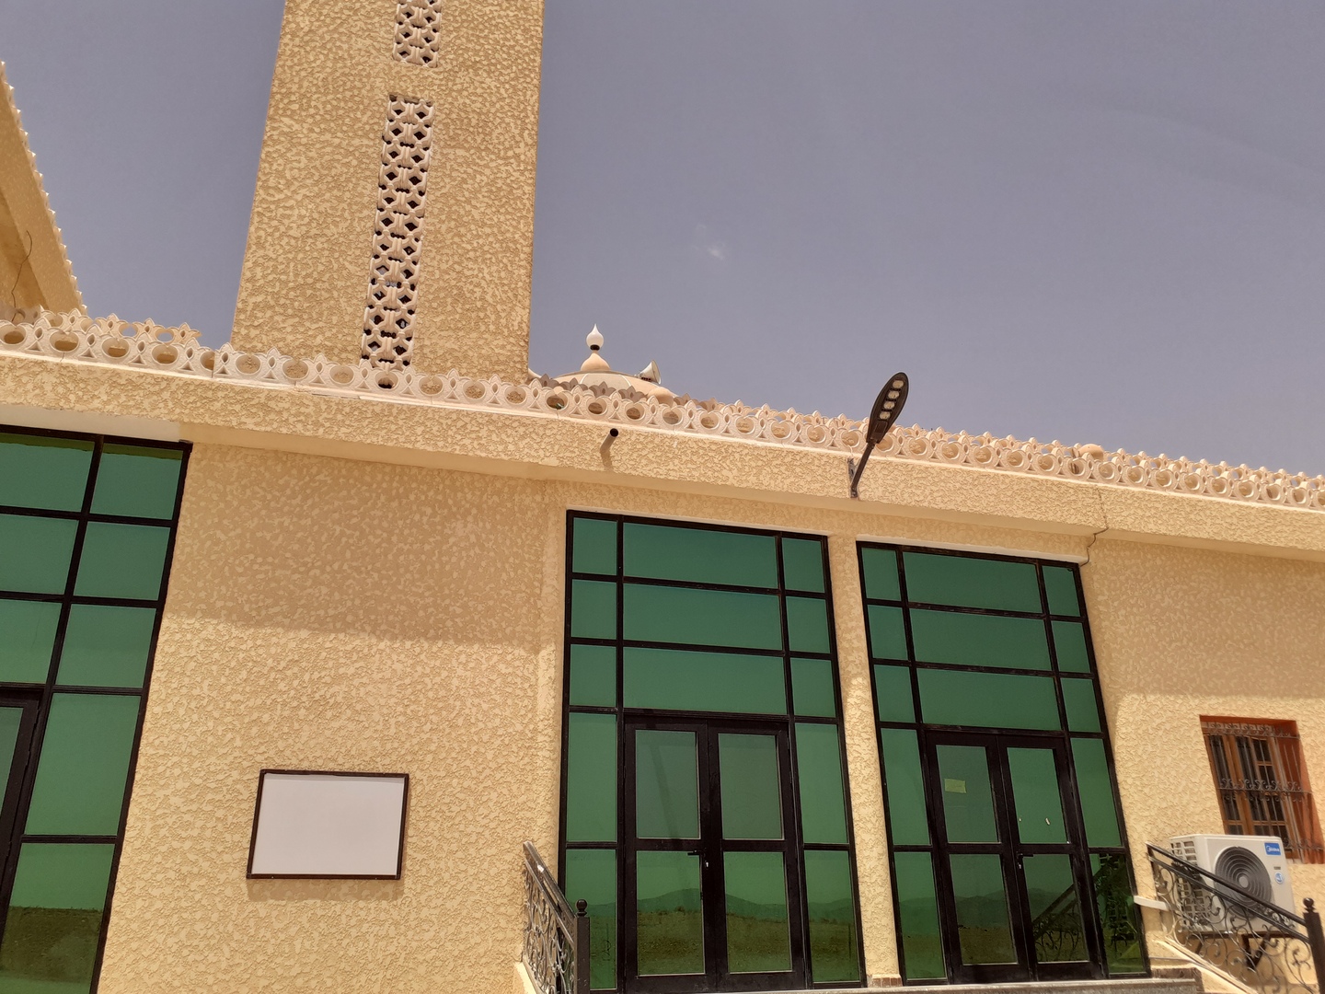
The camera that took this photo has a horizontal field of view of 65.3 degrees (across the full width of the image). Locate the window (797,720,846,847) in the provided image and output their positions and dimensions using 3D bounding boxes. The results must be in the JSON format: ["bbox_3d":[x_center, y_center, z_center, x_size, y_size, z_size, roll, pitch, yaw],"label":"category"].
[{"bbox_3d":[1.394,2.507,9.070,0.420,1.015,0.050,6,-24,-16],"label":"window"}]

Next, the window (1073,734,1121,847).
[{"bbox_3d":[4.140,2.817,9.862,0.377,0.994,0.050,6,-24,-16],"label":"window"}]

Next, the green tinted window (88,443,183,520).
[{"bbox_3d":[-4.252,-0.121,8.382,0.592,0.618,0.050,6,-24,-16],"label":"green tinted window"}]

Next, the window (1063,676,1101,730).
[{"bbox_3d":[3.933,1.957,9.714,0.365,0.504,0.050,6,-24,-17],"label":"window"}]

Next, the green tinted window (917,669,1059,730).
[{"bbox_3d":[3.144,1.941,9.898,1.528,0.513,0.050,6,-24,-16],"label":"green tinted window"}]

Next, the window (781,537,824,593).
[{"bbox_3d":[1.311,0.636,9.563,0.398,0.503,0.050,6,-25,-16],"label":"window"}]

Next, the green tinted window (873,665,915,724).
[{"bbox_3d":[2.164,1.834,9.614,0.369,0.514,0.050,6,-24,-16],"label":"green tinted window"}]

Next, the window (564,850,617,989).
[{"bbox_3d":[-0.525,3.109,7.635,0.393,0.963,0.050,6,-24,-17],"label":"window"}]

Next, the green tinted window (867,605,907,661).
[{"bbox_3d":[2.089,1.258,9.552,0.358,0.500,0.050,6,-25,-16],"label":"green tinted window"}]

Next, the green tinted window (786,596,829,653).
[{"bbox_3d":[1.321,1.160,9.334,0.398,0.500,0.050,6,-25,-16],"label":"green tinted window"}]

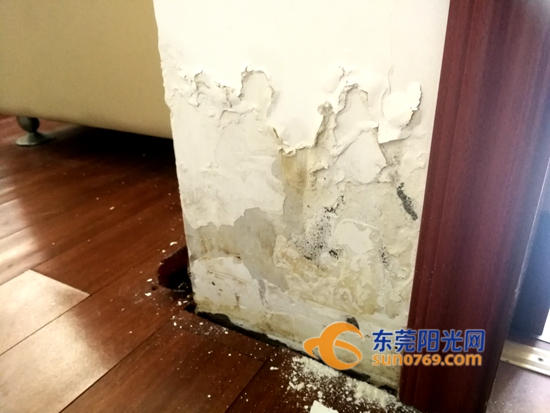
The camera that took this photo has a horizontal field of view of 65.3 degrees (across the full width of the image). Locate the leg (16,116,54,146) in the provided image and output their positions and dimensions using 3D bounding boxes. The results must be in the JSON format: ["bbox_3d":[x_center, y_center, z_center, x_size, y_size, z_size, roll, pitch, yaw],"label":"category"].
[{"bbox_3d":[-0.664,-0.214,1.173,0.094,0.074,0.094,12,29,27],"label":"leg"}]

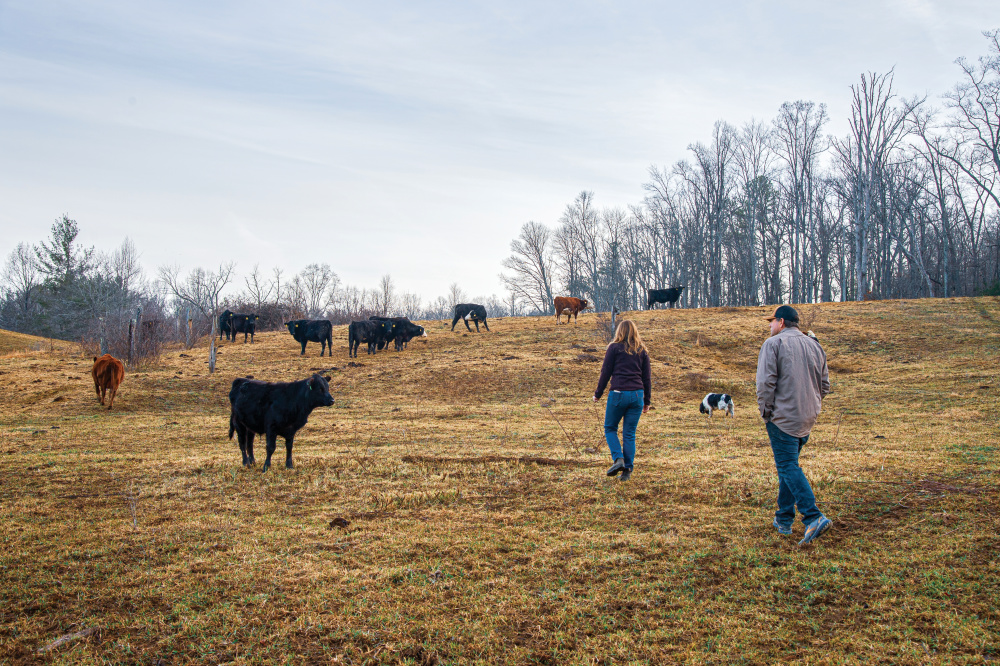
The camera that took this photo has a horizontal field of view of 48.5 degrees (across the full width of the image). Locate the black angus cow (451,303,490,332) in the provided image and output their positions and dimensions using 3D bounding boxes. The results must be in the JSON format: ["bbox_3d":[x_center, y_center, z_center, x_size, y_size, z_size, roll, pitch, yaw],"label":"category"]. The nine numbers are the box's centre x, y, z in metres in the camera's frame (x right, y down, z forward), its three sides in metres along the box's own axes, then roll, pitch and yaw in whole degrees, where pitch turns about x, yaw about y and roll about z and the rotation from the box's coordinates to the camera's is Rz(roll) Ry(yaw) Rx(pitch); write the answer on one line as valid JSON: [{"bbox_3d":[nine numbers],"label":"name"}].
[{"bbox_3d":[-1.301,-0.662,49.000,1.700,1.235,0.750,0,0,0],"label":"black angus cow"}]

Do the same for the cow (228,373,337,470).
[{"bbox_3d":[-2.642,1.062,13.400,1.500,1.170,0.520,0,0,35],"label":"cow"}]

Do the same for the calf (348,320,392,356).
[{"bbox_3d":[-4.547,0.183,38.700,0.620,1.272,1.750,0,0,43],"label":"calf"}]

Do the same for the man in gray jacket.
[{"bbox_3d":[2.241,0.683,8.450,0.580,1.792,0.520,0,0,-23],"label":"man in gray jacket"}]

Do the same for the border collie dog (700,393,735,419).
[{"bbox_3d":[4.112,1.371,21.000,0.720,0.473,0.280,0,0,30],"label":"border collie dog"}]

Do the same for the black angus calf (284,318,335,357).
[{"bbox_3d":[-6.603,0.182,38.500,1.800,1.265,0.650,0,0,22],"label":"black angus calf"}]

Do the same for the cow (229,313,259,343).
[{"bbox_3d":[-11.012,-0.192,47.500,1.700,1.240,0.620,0,0,44],"label":"cow"}]

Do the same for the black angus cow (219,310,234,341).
[{"bbox_3d":[-12.189,-0.323,49.500,0.600,1.359,1.750,0,0,-14],"label":"black angus cow"}]

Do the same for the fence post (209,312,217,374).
[{"bbox_3d":[-7.636,0.272,29.500,0.200,1.633,0.200,0,0,0],"label":"fence post"}]

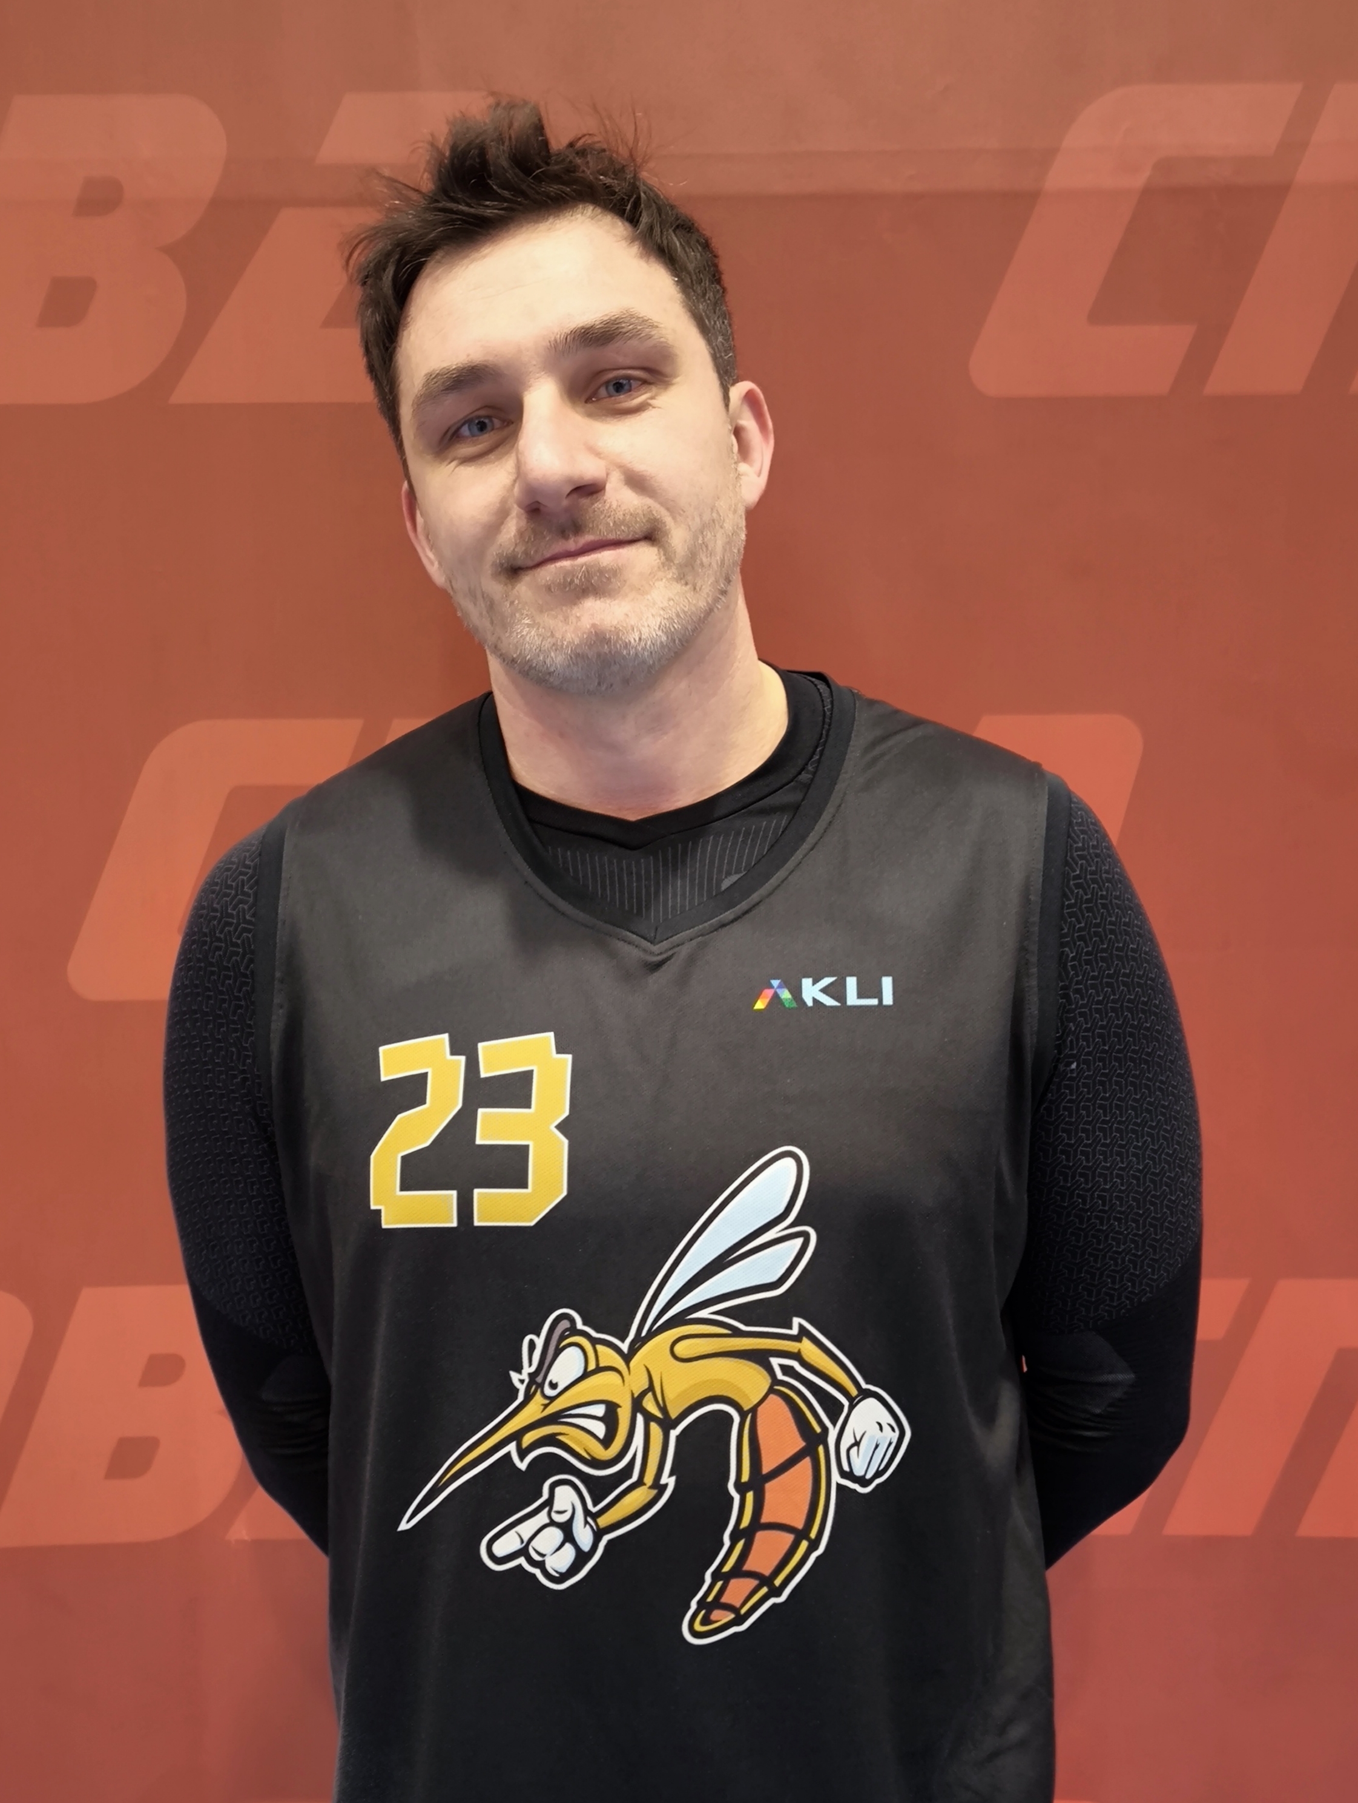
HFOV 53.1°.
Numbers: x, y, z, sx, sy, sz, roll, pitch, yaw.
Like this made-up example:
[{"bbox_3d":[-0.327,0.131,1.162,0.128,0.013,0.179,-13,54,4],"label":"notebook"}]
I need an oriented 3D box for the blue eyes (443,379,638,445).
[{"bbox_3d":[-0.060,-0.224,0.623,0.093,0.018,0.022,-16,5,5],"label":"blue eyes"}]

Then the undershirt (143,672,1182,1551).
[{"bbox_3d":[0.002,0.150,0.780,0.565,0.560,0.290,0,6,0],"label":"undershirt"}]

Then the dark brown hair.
[{"bbox_3d":[-0.060,-0.283,0.697,0.178,0.210,0.210,-16,5,5],"label":"dark brown hair"}]

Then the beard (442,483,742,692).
[{"bbox_3d":[-0.027,-0.153,0.663,0.145,0.090,0.100,-16,5,5],"label":"beard"}]

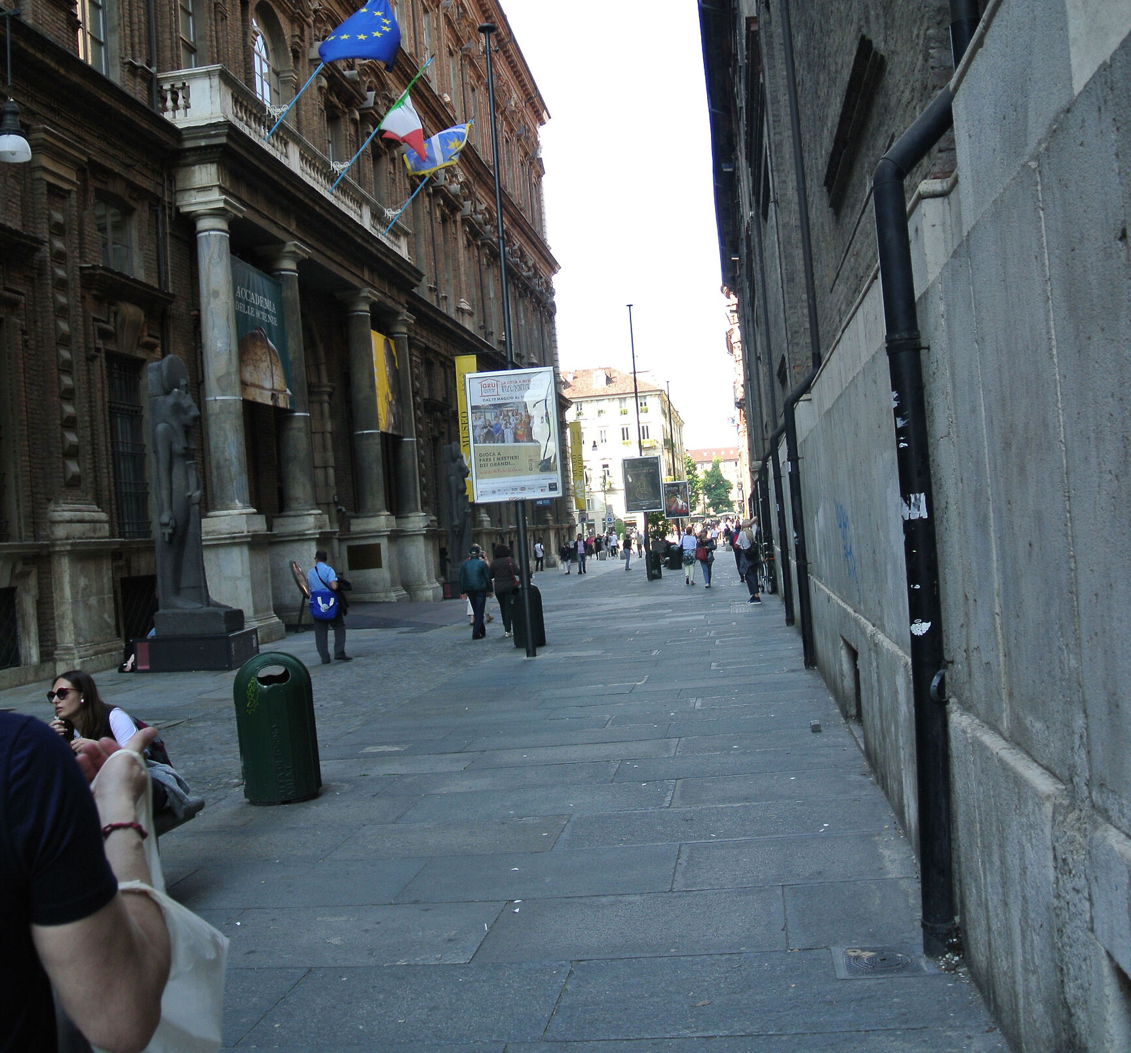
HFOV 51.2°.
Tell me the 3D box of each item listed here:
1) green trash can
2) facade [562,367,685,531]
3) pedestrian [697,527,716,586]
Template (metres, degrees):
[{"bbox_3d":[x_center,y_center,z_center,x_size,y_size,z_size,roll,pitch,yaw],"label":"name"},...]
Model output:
[{"bbox_3d":[-2.016,1.411,8.350,0.550,1.030,0.530,-4,-1,-10],"label":"green trash can"},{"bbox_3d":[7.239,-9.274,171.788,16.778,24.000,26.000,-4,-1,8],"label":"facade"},{"bbox_3d":[3.955,0.867,33.200,0.520,1.650,0.420,-4,-1,7],"label":"pedestrian"}]

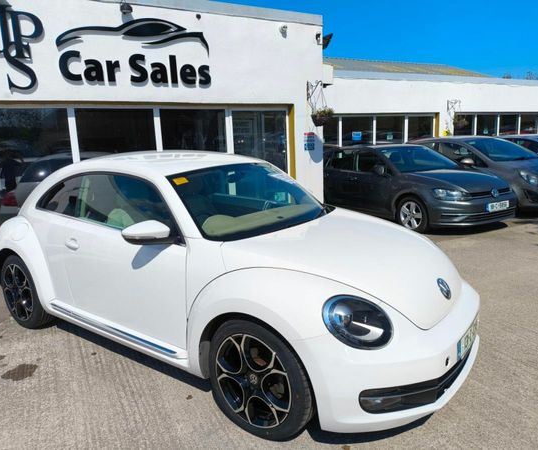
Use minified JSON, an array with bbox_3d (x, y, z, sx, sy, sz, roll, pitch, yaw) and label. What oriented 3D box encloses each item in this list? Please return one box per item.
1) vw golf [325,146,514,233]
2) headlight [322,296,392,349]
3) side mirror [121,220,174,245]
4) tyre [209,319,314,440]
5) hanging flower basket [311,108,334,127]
[{"bbox_3d":[2.484,-0.842,8.509,1.800,1.470,4.260,-7,11,-27],"label":"vw golf"},{"bbox_3d":[0.434,0.475,2.120,0.310,0.240,0.270,-9,12,-44],"label":"headlight"},{"bbox_3d":[-0.725,0.042,2.551,0.160,0.145,0.230,6,11,35],"label":"side mirror"},{"bbox_3d":[-0.020,0.785,2.310,0.670,0.665,0.235,6,11,36],"label":"tyre"},{"bbox_3d":[0.815,-1.653,6.600,0.335,0.290,0.335,-2,10,0],"label":"hanging flower basket"}]

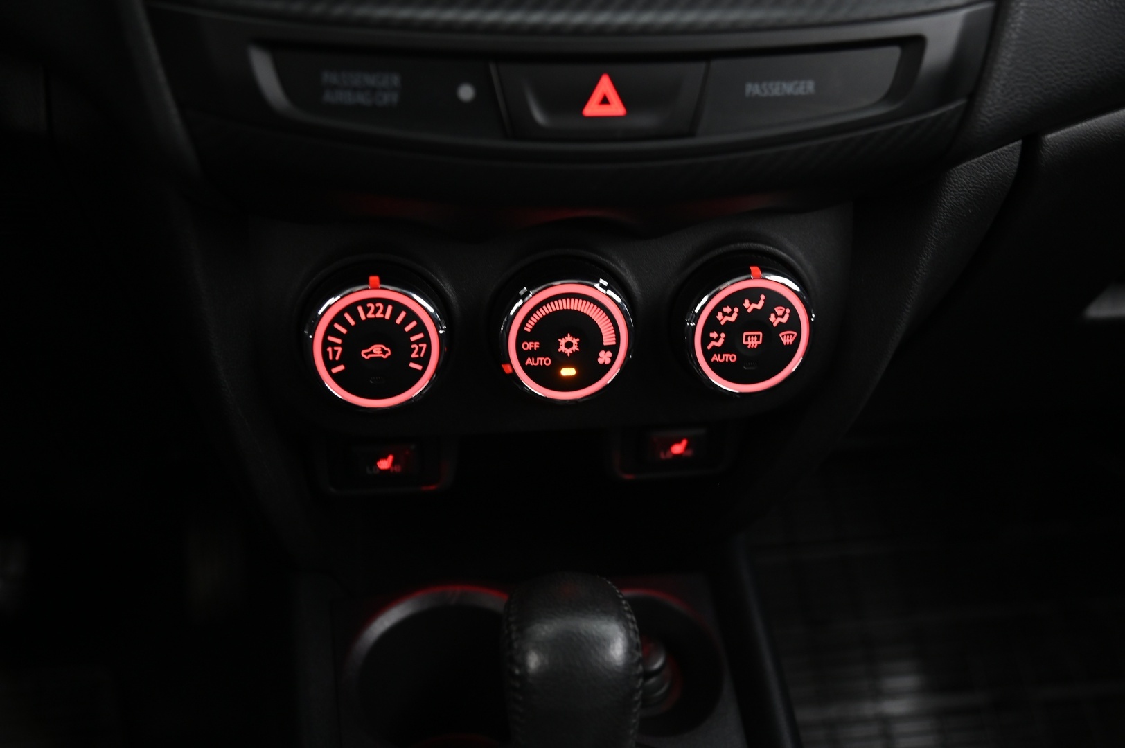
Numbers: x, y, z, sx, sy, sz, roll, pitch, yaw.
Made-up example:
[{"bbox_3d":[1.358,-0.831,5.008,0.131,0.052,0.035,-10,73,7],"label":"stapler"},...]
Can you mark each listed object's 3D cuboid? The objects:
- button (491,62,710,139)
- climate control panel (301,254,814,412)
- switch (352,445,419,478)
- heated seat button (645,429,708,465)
[{"bbox_3d":[0.012,-0.091,0.415,0.069,0.026,0.015,-2,18,-9],"label":"button"},{"bbox_3d":[0.000,-0.017,0.501,0.202,0.055,0.026,-2,19,-9],"label":"climate control panel"},{"bbox_3d":[-0.084,0.039,0.589,0.032,0.018,0.012,-2,22,-9],"label":"switch"},{"bbox_3d":[0.054,0.034,0.609,0.032,0.018,0.012,-2,22,-9],"label":"heated seat button"}]

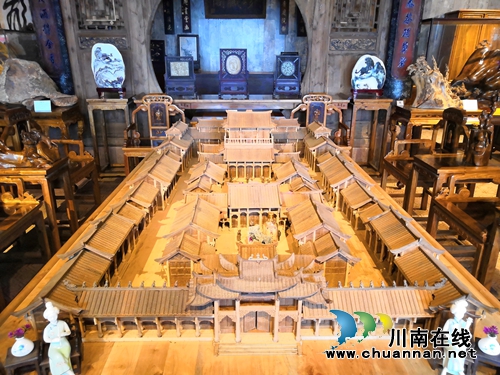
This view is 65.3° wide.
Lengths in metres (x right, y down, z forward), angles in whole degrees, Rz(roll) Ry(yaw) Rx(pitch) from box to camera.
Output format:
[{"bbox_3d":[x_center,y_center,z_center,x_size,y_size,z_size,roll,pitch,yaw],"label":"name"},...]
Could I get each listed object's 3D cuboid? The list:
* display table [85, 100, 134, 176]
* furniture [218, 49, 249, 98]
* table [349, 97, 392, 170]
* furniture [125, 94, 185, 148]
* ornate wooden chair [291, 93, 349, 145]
[{"bbox_3d":[-1.670,-0.628,4.888,0.480,0.940,0.480,-1,18,-3],"label":"display table"},{"bbox_3d":[-0.205,-1.356,4.691,0.360,0.585,0.180,-1,18,-3],"label":"furniture"},{"bbox_3d":[1.460,-0.672,5.021,0.480,0.940,0.480,-1,18,-3],"label":"table"},{"bbox_3d":[-1.030,-0.498,4.363,0.650,1.020,0.580,-1,18,-3],"label":"furniture"},{"bbox_3d":[0.780,-0.535,4.477,0.650,1.020,0.580,-1,18,-3],"label":"ornate wooden chair"}]

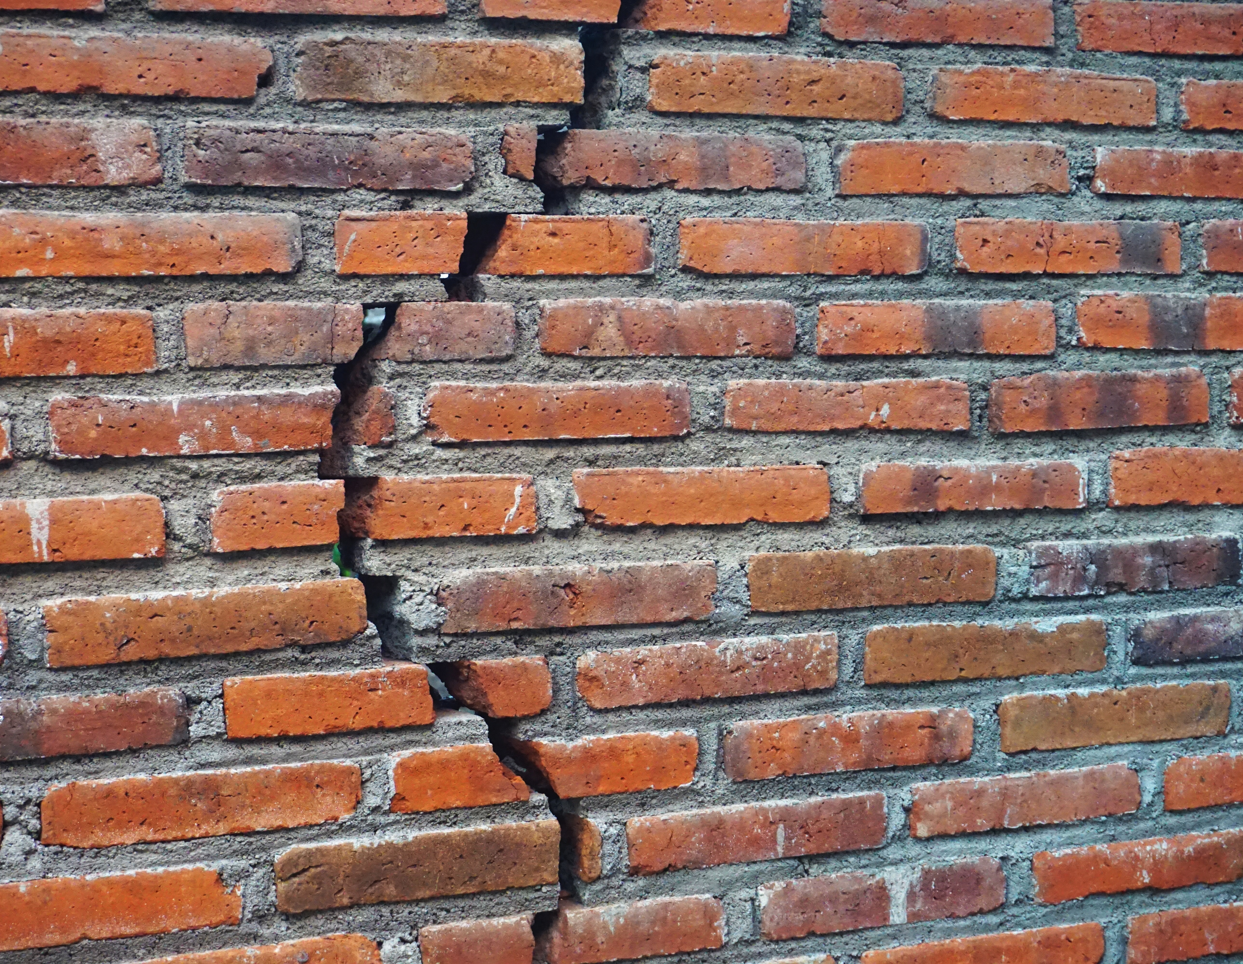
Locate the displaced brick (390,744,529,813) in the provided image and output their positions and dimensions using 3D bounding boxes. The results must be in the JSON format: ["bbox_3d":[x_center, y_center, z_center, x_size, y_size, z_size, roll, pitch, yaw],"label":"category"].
[{"bbox_3d":[-0.139,0.218,1.812,0.107,0.043,0.105,-2,-1,-24],"label":"displaced brick"}]

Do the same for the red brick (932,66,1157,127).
[{"bbox_3d":[0.351,-0.336,2.163,0.233,0.043,0.110,-2,0,-24],"label":"red brick"}]

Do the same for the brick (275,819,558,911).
[{"bbox_3d":[-0.166,0.281,1.798,0.218,0.044,0.105,-2,-1,-24],"label":"brick"}]

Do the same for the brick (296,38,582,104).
[{"bbox_3d":[-0.151,-0.301,1.820,0.220,0.046,0.105,-2,-1,-24],"label":"brick"}]

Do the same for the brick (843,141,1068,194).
[{"bbox_3d":[0.249,-0.253,1.997,0.219,0.043,0.105,-2,-1,-24],"label":"brick"}]

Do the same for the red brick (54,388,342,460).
[{"bbox_3d":[-0.312,-0.038,1.700,0.199,0.042,0.100,-2,-2,-24],"label":"red brick"}]

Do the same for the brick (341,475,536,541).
[{"bbox_3d":[-0.144,0.019,1.815,0.129,0.044,0.105,-2,-1,-24],"label":"brick"}]

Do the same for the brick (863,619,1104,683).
[{"bbox_3d":[0.270,0.135,1.951,0.223,0.045,0.100,-1,-2,-24],"label":"brick"}]

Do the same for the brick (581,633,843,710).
[{"bbox_3d":[0.048,0.145,1.897,0.220,0.044,0.105,-2,-1,-24],"label":"brick"}]

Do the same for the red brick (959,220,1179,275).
[{"bbox_3d":[0.351,-0.193,2.041,0.221,0.044,0.105,-2,-1,-24],"label":"red brick"}]

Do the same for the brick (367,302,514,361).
[{"bbox_3d":[-0.161,-0.116,1.925,0.120,0.046,0.110,-2,0,-24],"label":"brick"}]

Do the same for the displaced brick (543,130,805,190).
[{"bbox_3d":[0.029,-0.240,1.862,0.201,0.042,0.100,-2,-2,-24],"label":"displaced brick"}]

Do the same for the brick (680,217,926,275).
[{"bbox_3d":[0.122,-0.178,1.900,0.214,0.040,0.100,-2,-2,-24],"label":"brick"}]

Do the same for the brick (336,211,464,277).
[{"bbox_3d":[-0.192,-0.183,1.913,0.106,0.048,0.110,-2,0,-24],"label":"brick"}]

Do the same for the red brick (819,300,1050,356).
[{"bbox_3d":[0.250,-0.130,2.112,0.238,0.045,0.110,-2,0,-24],"label":"red brick"}]

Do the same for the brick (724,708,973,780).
[{"bbox_3d":[0.171,0.220,2.068,0.237,0.047,0.110,-1,-1,-24],"label":"brick"}]

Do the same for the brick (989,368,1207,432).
[{"bbox_3d":[0.378,-0.066,2.050,0.218,0.045,0.105,-2,-1,-24],"label":"brick"}]

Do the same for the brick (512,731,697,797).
[{"bbox_3d":[-0.027,0.211,1.815,0.138,0.040,0.100,-2,-2,-24],"label":"brick"}]

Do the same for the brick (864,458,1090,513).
[{"bbox_3d":[0.261,0.006,1.953,0.206,0.039,0.100,-1,-2,-24],"label":"brick"}]

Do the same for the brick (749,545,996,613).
[{"bbox_3d":[0.192,0.082,2.080,0.240,0.047,0.110,-2,-1,-24],"label":"brick"}]

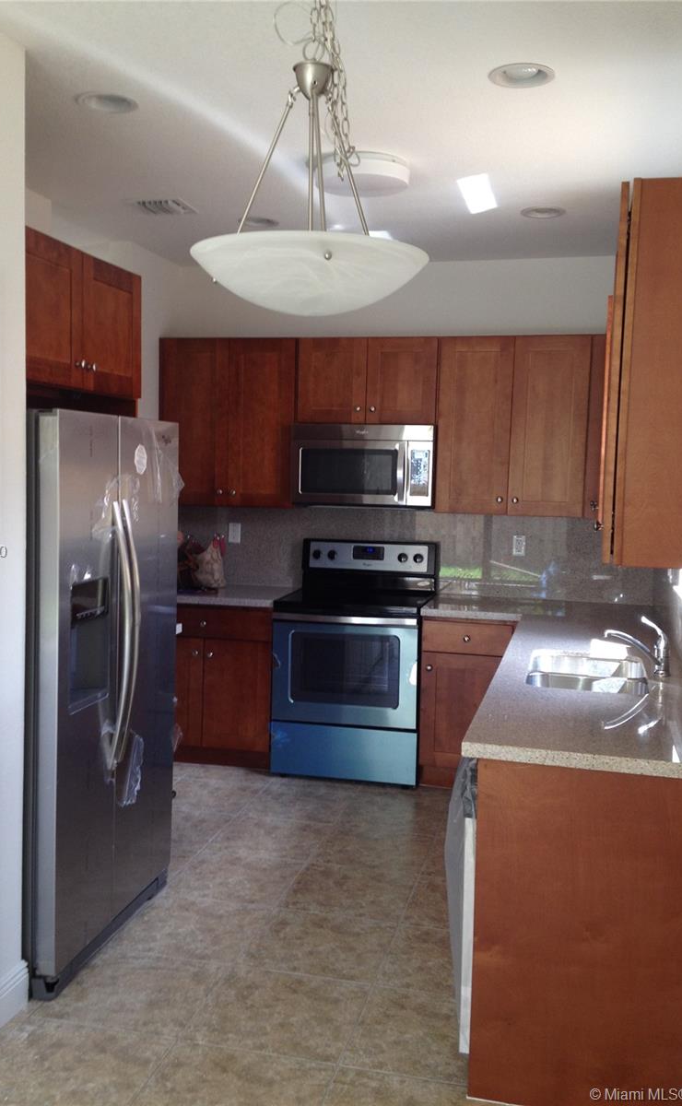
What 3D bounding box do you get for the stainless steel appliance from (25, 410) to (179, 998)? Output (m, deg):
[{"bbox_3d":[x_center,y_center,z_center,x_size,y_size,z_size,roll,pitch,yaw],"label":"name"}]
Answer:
[{"bbox_3d":[-1.093,0.411,3.826,0.845,1.770,0.920,2,5,13],"label":"stainless steel appliance"}]

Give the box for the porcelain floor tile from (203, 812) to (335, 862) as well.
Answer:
[{"bbox_3d":[-0.310,1.233,4.814,0.465,0.012,0.465,2,6,13],"label":"porcelain floor tile"}]

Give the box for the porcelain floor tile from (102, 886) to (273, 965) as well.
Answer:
[{"bbox_3d":[-0.529,1.311,3.901,0.468,0.010,0.485,2,5,13],"label":"porcelain floor tile"}]

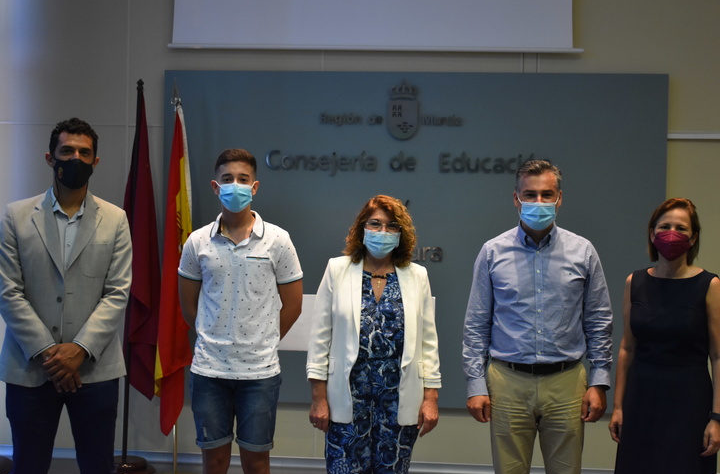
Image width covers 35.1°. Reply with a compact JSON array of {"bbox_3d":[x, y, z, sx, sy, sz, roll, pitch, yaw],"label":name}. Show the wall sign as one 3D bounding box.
[{"bbox_3d":[0.293,0.018,6.833,3.030,2.010,0.050,1,0,5],"label":"wall sign"}]

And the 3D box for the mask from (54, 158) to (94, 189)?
[{"bbox_3d":[-0.994,-0.221,3.970,0.145,0.115,0.090,1,0,-20],"label":"mask"}]

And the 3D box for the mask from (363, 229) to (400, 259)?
[{"bbox_3d":[0.075,0.026,4.000,0.135,0.107,0.085,1,0,-4],"label":"mask"}]

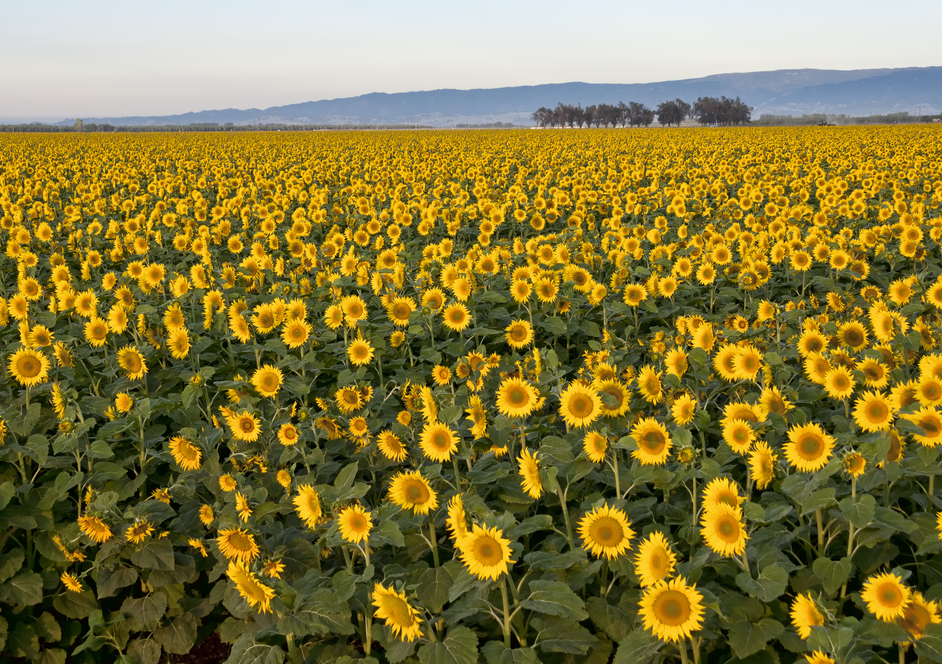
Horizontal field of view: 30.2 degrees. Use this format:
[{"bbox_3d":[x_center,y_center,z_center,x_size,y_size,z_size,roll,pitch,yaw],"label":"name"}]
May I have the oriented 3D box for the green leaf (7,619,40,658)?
[{"bbox_3d":[-1.844,1.263,7.200,0.140,0.160,0.070,-1,7,-6],"label":"green leaf"}]

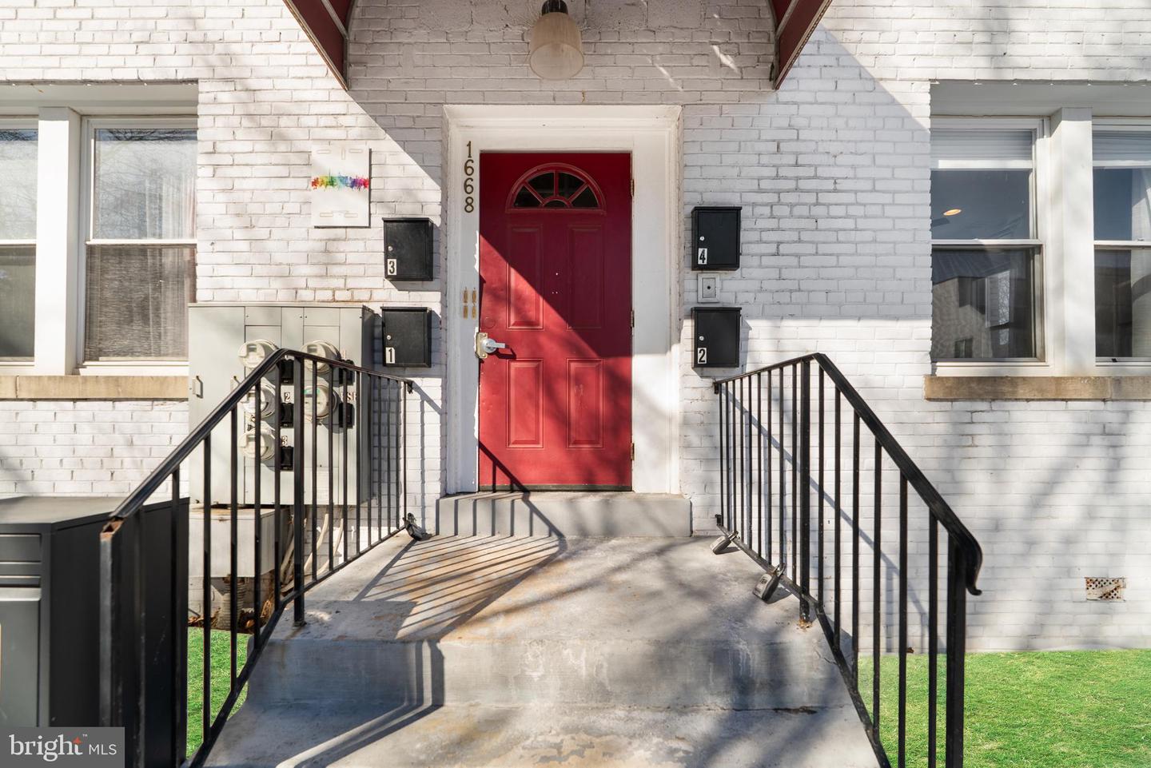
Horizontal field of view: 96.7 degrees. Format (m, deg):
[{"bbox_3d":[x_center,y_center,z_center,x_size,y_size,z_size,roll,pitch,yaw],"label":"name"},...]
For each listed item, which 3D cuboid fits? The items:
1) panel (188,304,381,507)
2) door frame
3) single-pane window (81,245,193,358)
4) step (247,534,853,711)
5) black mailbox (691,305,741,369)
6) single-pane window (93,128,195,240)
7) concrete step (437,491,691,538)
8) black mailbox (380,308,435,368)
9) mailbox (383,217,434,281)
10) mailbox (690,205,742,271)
[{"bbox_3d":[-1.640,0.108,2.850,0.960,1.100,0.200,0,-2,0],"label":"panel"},{"bbox_3d":[-0.070,-0.500,3.020,1.360,2.250,0.150,0,-2,0],"label":"door frame"},{"bbox_3d":[-2.670,-0.507,3.200,0.780,0.720,0.050,0,-2,0],"label":"single-pane window"},{"bbox_3d":[-0.090,0.928,2.250,1.780,0.200,1.400,0,-2,0],"label":"step"},{"bbox_3d":[0.793,-0.260,2.900,0.250,0.335,0.105,0,-2,0],"label":"black mailbox"},{"bbox_3d":[-2.665,-1.259,3.220,0.750,0.700,0.050,0,-2,0],"label":"single-pane window"},{"bbox_3d":[-0.065,0.760,3.040,1.475,0.246,0.190,0,-2,0],"label":"concrete step"},{"bbox_3d":[-0.950,-0.262,2.900,0.250,0.335,0.105,0,-2,0],"label":"black mailbox"},{"bbox_3d":[-0.943,-0.757,2.900,0.250,0.335,0.105,0,-2,0],"label":"mailbox"},{"bbox_3d":[0.793,-0.815,2.900,0.250,0.335,0.105,0,-2,0],"label":"mailbox"}]

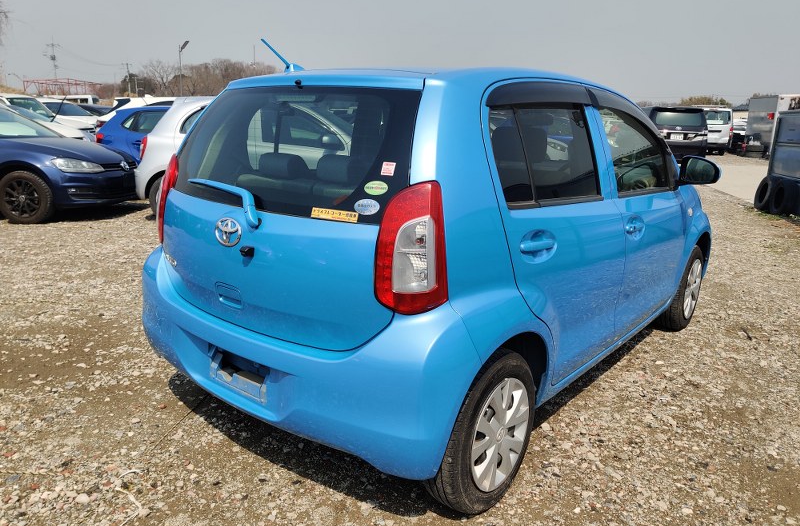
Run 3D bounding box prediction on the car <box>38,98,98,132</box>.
[{"bbox_3d":[-9.045,-3.472,15.700,4.500,1.470,1.780,8,15,25],"label":"car"}]

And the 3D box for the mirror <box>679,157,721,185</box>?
[{"bbox_3d":[1.538,-0.474,3.191,0.215,0.150,0.130,12,17,37],"label":"mirror"}]

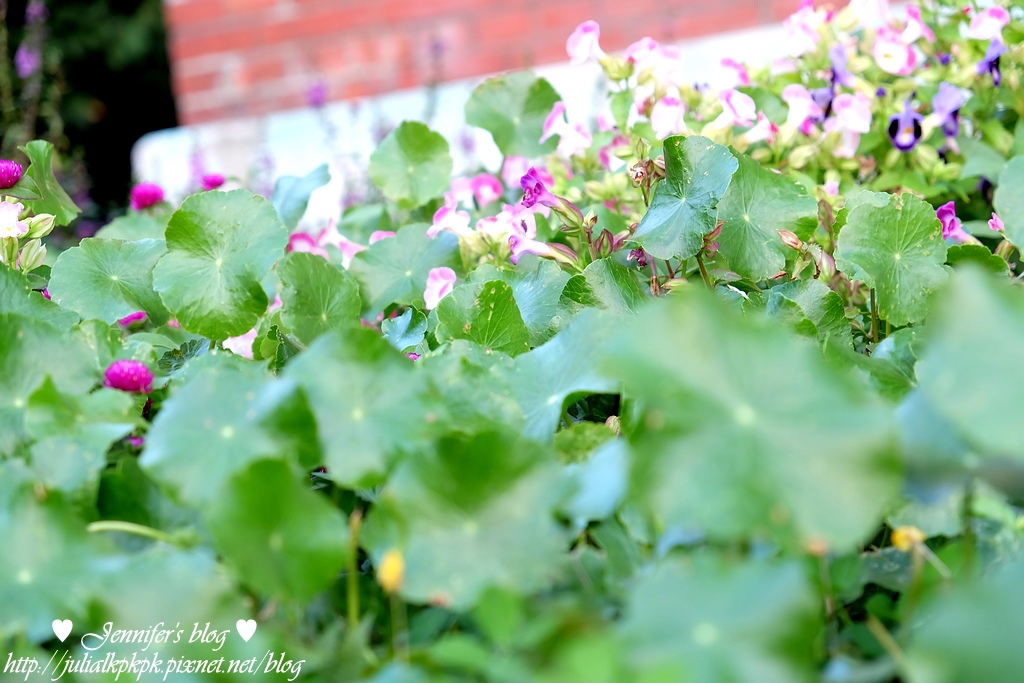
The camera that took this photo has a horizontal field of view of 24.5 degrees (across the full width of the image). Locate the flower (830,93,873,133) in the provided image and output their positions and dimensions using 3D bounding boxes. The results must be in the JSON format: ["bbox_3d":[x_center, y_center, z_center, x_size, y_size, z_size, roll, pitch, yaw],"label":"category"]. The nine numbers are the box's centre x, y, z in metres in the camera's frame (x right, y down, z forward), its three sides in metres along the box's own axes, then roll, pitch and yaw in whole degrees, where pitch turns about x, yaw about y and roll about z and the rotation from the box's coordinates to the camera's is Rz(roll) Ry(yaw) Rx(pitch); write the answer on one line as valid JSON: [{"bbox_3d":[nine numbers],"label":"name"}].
[{"bbox_3d":[0.237,-0.160,1.650,0.028,0.028,0.025,-6,13,-11],"label":"flower"}]

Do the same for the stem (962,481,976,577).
[{"bbox_3d":[0.159,0.065,0.820,0.004,0.036,0.004,-4,13,0],"label":"stem"}]

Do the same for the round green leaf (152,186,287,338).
[{"bbox_3d":[-0.165,-0.044,1.340,0.077,0.090,0.025,-5,-20,-4],"label":"round green leaf"}]

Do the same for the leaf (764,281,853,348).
[{"bbox_3d":[0.144,-0.013,1.150,0.046,0.022,0.042,-9,55,-18],"label":"leaf"}]

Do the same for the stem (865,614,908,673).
[{"bbox_3d":[0.174,0.141,1.100,0.005,0.036,0.006,-35,-9,0],"label":"stem"}]

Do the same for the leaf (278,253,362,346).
[{"bbox_3d":[-0.110,-0.025,1.360,0.049,0.056,0.014,0,-22,0],"label":"leaf"}]

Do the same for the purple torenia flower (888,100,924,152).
[{"bbox_3d":[0.266,-0.145,1.590,0.023,0.031,0.023,-4,1,-3],"label":"purple torenia flower"}]

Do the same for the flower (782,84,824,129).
[{"bbox_3d":[0.205,-0.165,1.660,0.028,0.028,0.027,-18,-1,43],"label":"flower"}]

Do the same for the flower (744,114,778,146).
[{"bbox_3d":[0.171,-0.146,1.620,0.027,0.023,0.023,-12,12,-6],"label":"flower"}]

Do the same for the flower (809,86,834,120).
[{"bbox_3d":[0.218,-0.169,1.680,0.026,0.026,0.024,-7,10,25],"label":"flower"}]

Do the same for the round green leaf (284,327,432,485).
[{"bbox_3d":[-0.067,0.029,1.030,0.067,0.068,0.025,-5,-19,-2],"label":"round green leaf"}]

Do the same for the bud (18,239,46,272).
[{"bbox_3d":[-0.296,-0.053,1.460,0.014,0.019,0.014,24,9,0],"label":"bud"}]

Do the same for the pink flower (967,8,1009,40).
[{"bbox_3d":[0.307,-0.205,1.520,0.026,0.024,0.022,2,16,24],"label":"pink flower"}]

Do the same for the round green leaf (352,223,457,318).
[{"bbox_3d":[-0.072,-0.048,1.580,0.073,0.064,0.022,-3,-30,1],"label":"round green leaf"}]

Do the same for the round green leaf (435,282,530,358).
[{"bbox_3d":[-0.015,-0.010,1.260,0.052,0.054,0.022,-5,-24,-2],"label":"round green leaf"}]

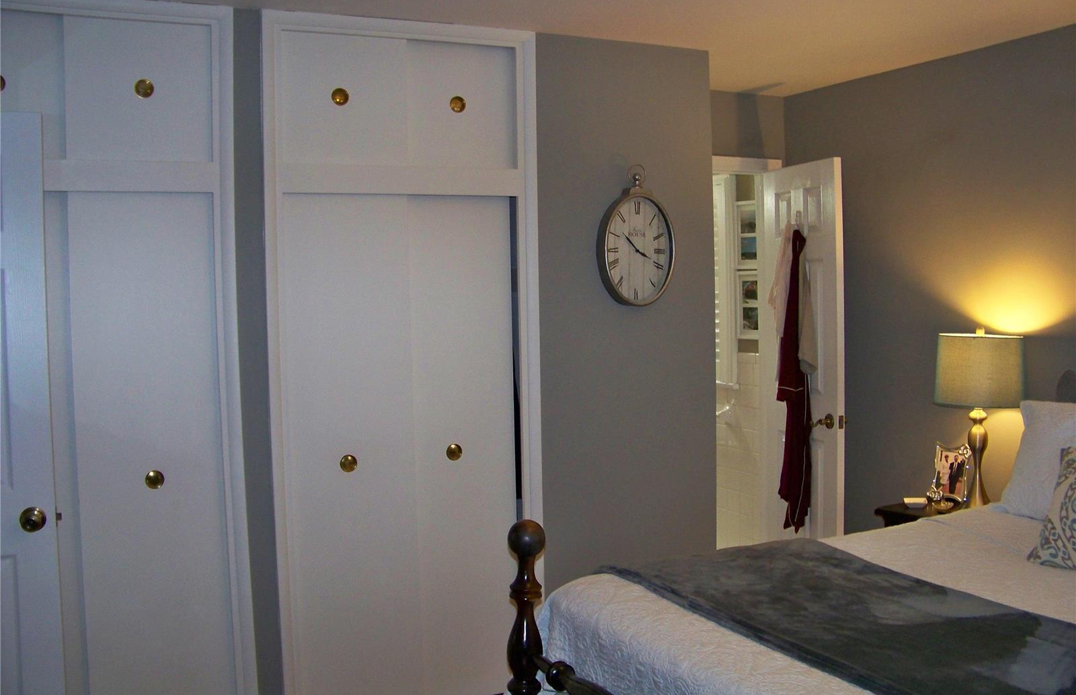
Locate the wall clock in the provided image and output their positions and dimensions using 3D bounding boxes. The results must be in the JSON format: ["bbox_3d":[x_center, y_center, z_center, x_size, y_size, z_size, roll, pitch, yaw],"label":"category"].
[{"bbox_3d":[0.360,-0.410,3.769,0.292,0.512,0.066,-3,5,-24],"label":"wall clock"}]

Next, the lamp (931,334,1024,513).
[{"bbox_3d":[1.646,0.273,3.826,0.311,0.695,0.311,-3,5,-24],"label":"lamp"}]

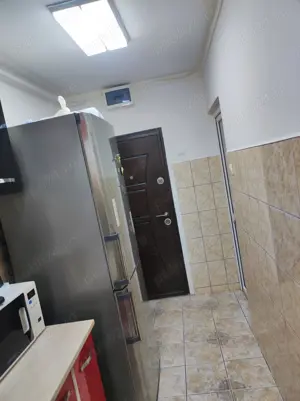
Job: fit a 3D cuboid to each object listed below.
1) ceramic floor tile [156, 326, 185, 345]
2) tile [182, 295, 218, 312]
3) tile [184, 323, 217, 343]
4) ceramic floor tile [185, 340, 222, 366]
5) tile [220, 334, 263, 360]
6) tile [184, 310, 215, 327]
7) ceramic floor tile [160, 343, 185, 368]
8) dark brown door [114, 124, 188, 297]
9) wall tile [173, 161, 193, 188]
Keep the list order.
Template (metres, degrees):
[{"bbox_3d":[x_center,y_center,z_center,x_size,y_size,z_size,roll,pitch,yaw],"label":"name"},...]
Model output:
[{"bbox_3d":[0.177,1.293,2.780,0.306,0.012,0.305,-10,6,6],"label":"ceramic floor tile"},{"bbox_3d":[0.533,1.166,3.351,0.308,0.012,0.308,-10,6,6],"label":"tile"},{"bbox_3d":[0.478,1.242,2.747,0.308,0.012,0.305,-10,6,6],"label":"tile"},{"bbox_3d":[0.451,1.280,2.445,0.308,0.012,0.305,-10,6,6],"label":"ceramic floor tile"},{"bbox_3d":[0.750,1.230,2.411,0.301,0.012,0.305,-10,6,6],"label":"tile"},{"bbox_3d":[0.506,1.204,3.048,0.308,0.012,0.305,-10,6,6],"label":"tile"},{"bbox_3d":[0.154,1.331,2.478,0.296,0.012,0.305,-10,6,6],"label":"ceramic floor tile"},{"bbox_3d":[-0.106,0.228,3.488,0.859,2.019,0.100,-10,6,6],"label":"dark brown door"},{"bbox_3d":[0.393,-0.289,3.353,0.199,0.305,0.012,-10,6,6],"label":"wall tile"}]

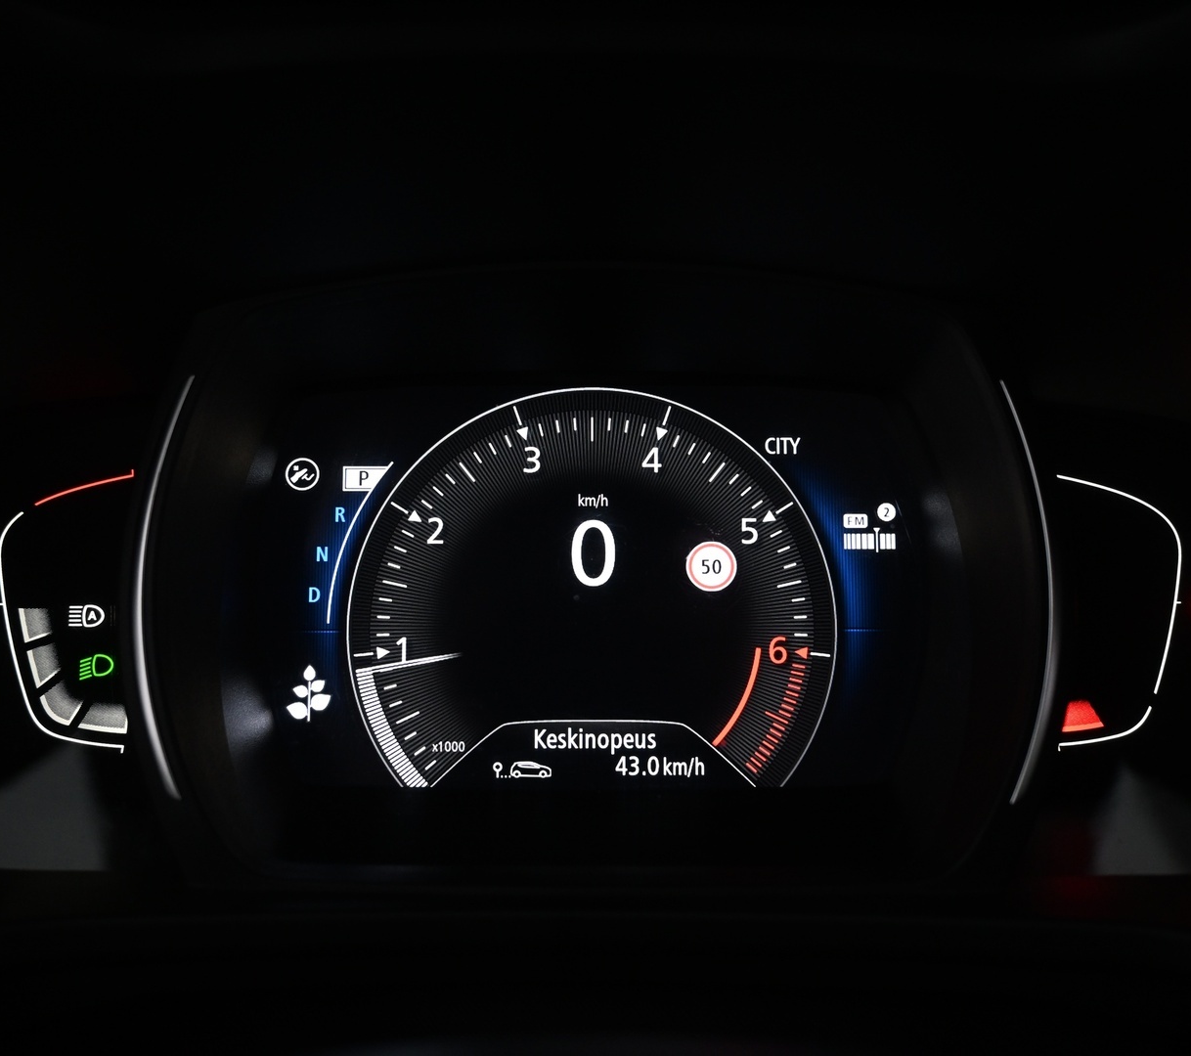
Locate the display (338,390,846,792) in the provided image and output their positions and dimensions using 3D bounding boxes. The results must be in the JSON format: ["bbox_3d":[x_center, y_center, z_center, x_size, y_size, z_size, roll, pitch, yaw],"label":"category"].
[{"bbox_3d":[-0.001,0.014,0.302,0.115,0.093,0.018,0,1,0],"label":"display"}]

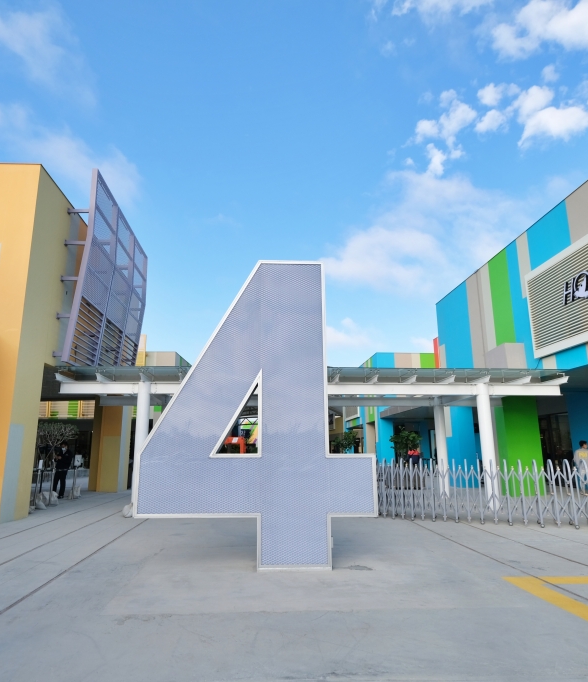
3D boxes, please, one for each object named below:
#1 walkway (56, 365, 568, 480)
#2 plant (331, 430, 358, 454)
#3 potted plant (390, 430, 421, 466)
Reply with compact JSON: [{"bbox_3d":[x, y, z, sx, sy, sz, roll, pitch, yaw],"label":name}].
[{"bbox_3d":[0.526,2.744,11.880,12.891,3.450,3.500,1,-14,-3],"label":"walkway"},{"bbox_3d":[2.616,5.868,22.037,1.400,2.436,1.400,1,-14,-5],"label":"plant"},{"bbox_3d":[4.346,4.572,16.620,1.250,2.241,1.250,1,-14,-5],"label":"potted plant"}]

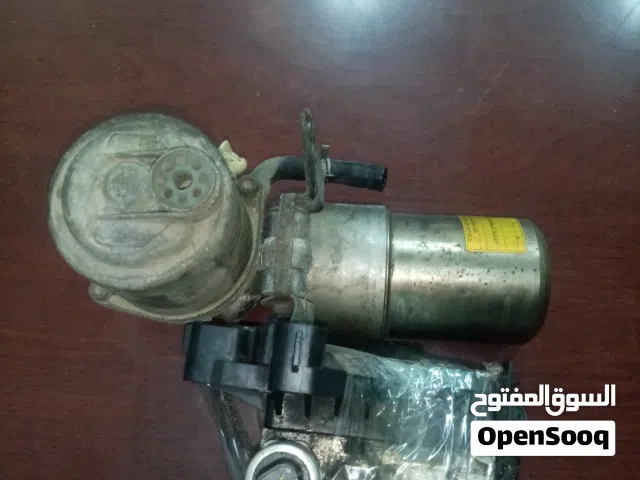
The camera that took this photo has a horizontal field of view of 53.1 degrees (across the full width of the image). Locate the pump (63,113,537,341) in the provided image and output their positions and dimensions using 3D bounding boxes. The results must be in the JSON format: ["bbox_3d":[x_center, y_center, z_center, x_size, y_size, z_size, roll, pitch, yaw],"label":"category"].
[{"bbox_3d":[0.004,-0.006,0.337,0.248,0.120,0.118,2,75,1],"label":"pump"}]

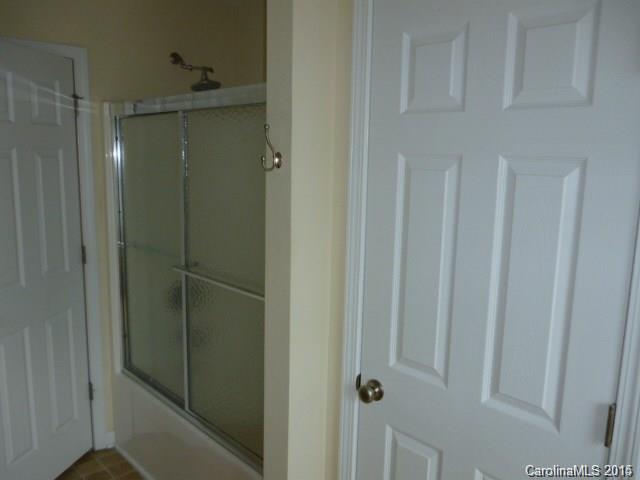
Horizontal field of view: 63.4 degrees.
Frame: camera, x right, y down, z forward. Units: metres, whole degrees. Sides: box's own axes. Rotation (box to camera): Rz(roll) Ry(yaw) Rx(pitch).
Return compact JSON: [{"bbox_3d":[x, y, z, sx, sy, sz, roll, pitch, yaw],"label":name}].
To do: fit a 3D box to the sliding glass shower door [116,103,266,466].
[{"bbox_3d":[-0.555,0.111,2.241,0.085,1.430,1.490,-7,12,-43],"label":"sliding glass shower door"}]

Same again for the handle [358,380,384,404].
[{"bbox_3d":[0.147,0.459,1.550,0.065,0.066,0.066,-7,12,-43],"label":"handle"}]

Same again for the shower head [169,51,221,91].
[{"bbox_3d":[-0.666,-0.897,2.728,0.155,0.235,0.400,-7,12,-43],"label":"shower head"}]

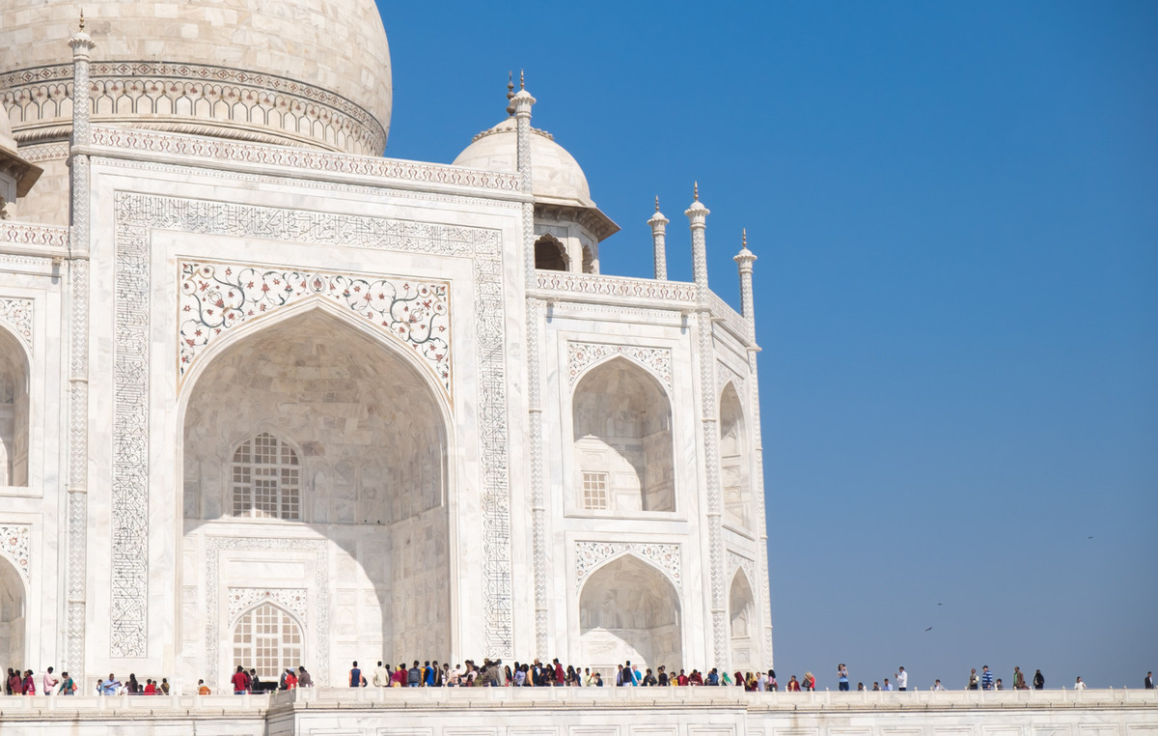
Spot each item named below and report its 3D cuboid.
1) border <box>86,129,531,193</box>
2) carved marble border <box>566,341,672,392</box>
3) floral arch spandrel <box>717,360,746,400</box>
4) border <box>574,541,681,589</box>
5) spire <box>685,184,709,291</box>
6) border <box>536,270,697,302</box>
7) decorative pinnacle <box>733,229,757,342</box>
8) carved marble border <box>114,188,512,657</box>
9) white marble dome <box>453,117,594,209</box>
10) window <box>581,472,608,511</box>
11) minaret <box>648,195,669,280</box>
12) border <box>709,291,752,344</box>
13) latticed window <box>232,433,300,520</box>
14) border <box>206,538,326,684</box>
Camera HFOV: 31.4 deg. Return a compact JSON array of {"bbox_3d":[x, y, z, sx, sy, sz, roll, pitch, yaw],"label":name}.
[{"bbox_3d":[-12.557,-9.853,98.288,21.482,0.966,0.386,4,-14,-27],"label":"border"},{"bbox_3d":[2.148,0.050,104.022,5.968,2.568,0.251,4,-13,-27],"label":"carved marble border"},{"bbox_3d":[8.228,1.260,111.431,0.300,2.350,5.950,-6,-13,18],"label":"floral arch spandrel"},{"bbox_3d":[2.494,9.845,101.936,5.968,2.507,0.251,4,-13,-27],"label":"border"},{"bbox_3d":[6.214,-6.852,107.407,1.362,5.934,1.362,-2,-12,0],"label":"spire"},{"bbox_3d":[1.892,-4.155,104.506,9.292,0.938,0.386,4,-14,-27],"label":"border"},{"bbox_3d":[9.620,-4.787,117.595,1.334,6.519,1.334,-2,-12,0],"label":"decorative pinnacle"},{"bbox_3d":[-12.064,2.869,95.482,19.283,21.114,0.304,4,-14,-27],"label":"carved marble border"},{"bbox_3d":[-3.523,-11.399,117.073,8.464,5.888,8.464,-2,-12,0],"label":"white marble dome"},{"bbox_3d":[0.814,6.248,105.246,1.564,1.960,0.202,4,-14,-27],"label":"window"},{"bbox_3d":[4.959,-8.009,127.758,1.304,5.587,1.304,-2,-12,0],"label":"minaret"},{"bbox_3d":[8.207,-2.785,112.043,0.451,1.284,9.528,-6,-13,17],"label":"border"},{"bbox_3d":[-15.518,5.374,102.272,3.460,4.393,0.251,4,-13,-27],"label":"latticed window"},{"bbox_3d":[-15.140,11.936,100.267,6.210,7.360,0.304,4,-14,-27],"label":"border"}]

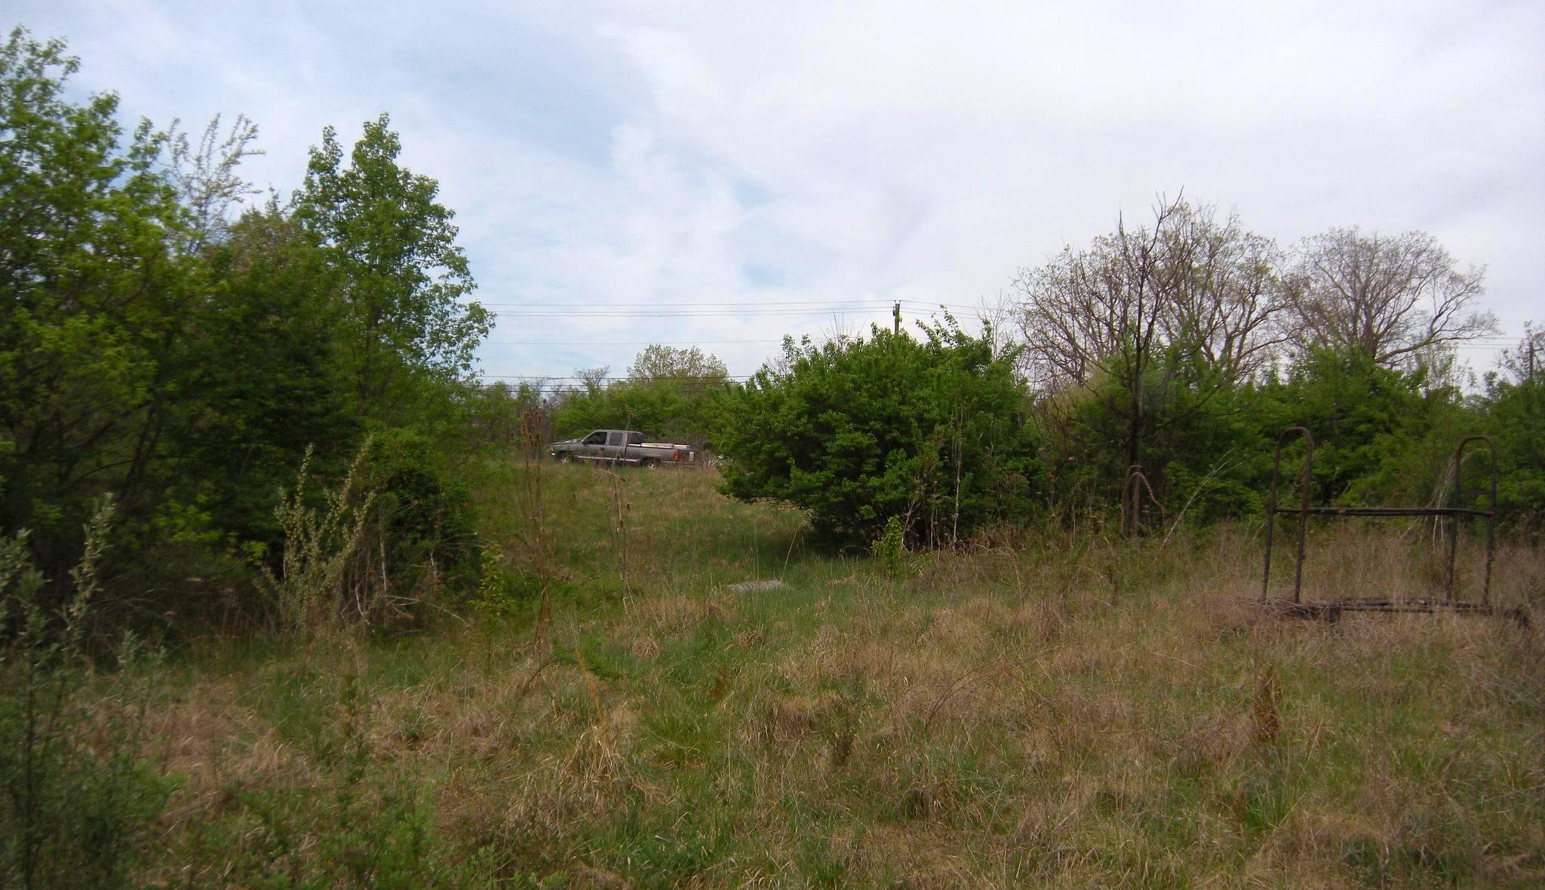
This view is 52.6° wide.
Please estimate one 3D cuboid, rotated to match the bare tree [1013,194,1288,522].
[{"bbox_3d":[6.429,-1.382,26.500,4.443,5.774,4.200,0,0,0],"label":"bare tree"}]

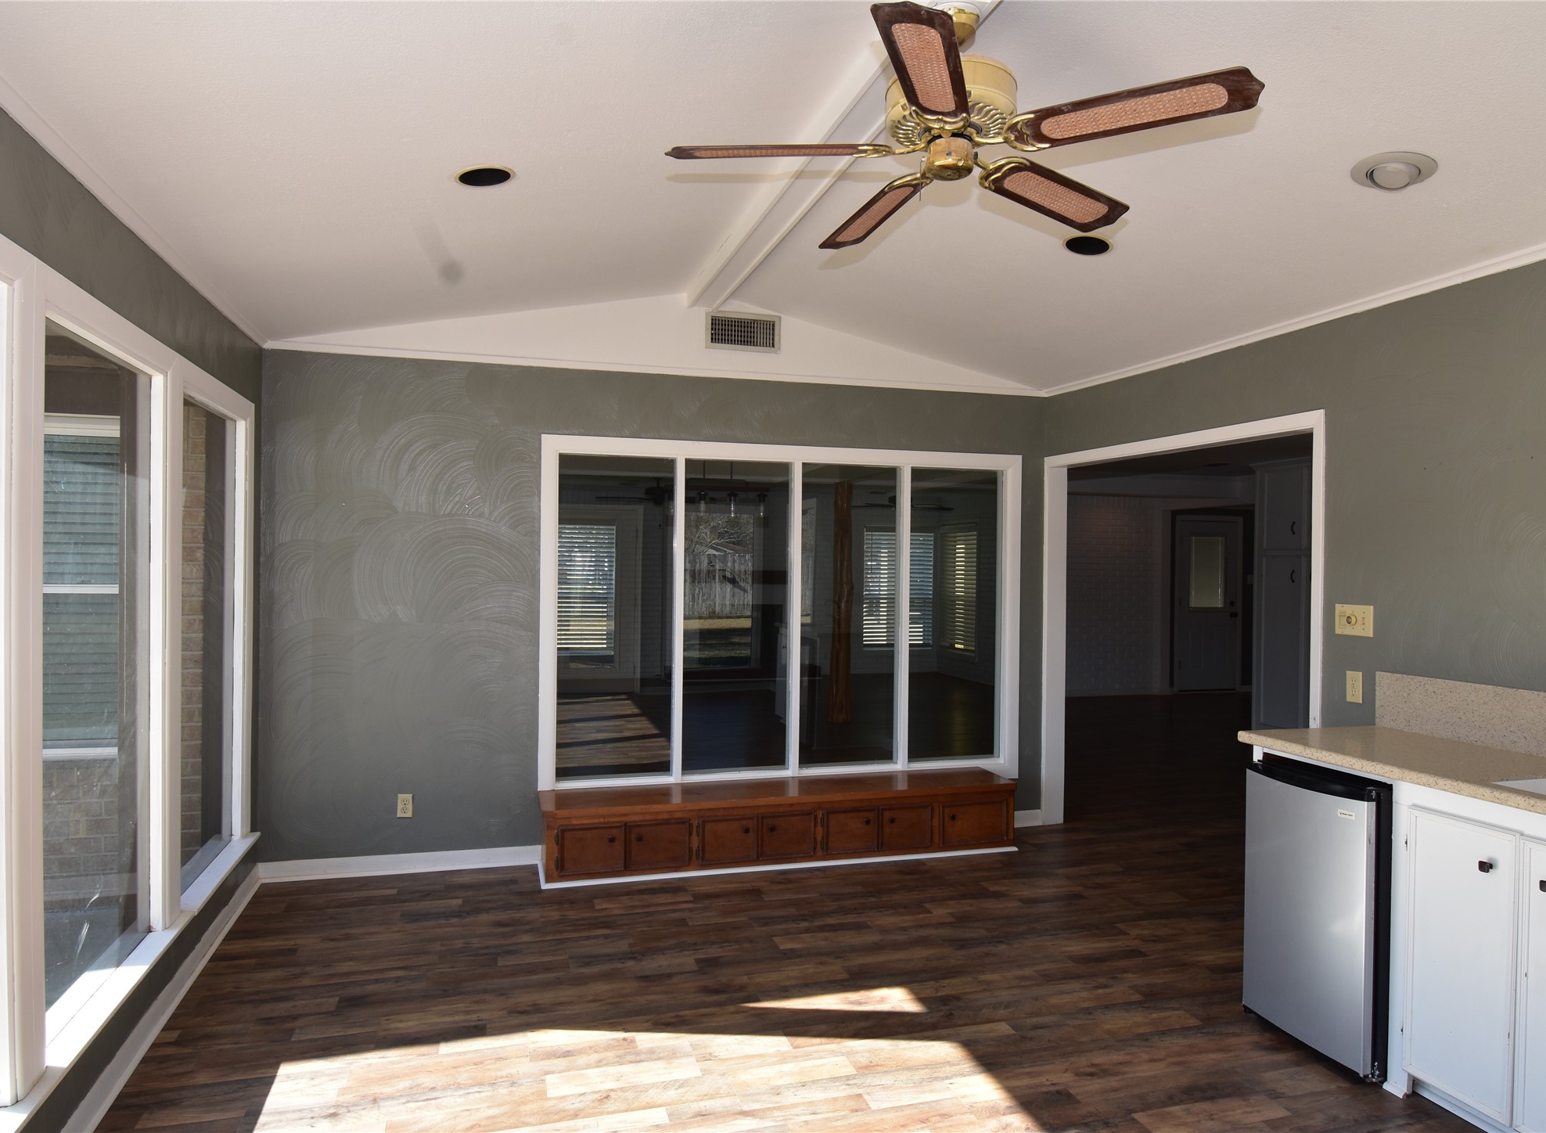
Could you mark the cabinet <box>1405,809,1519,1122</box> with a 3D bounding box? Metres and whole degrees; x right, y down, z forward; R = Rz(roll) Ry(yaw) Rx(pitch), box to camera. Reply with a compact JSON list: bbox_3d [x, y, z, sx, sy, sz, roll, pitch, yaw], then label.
[{"bbox_3d":[2.072,1.050,2.463,0.559,0.737,0.279,0,1,-18],"label":"cabinet"}]

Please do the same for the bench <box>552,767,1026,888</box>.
[{"bbox_3d":[0.067,1.276,4.479,2.390,0.358,0.378,0,1,-14],"label":"bench"}]

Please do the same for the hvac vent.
[{"bbox_3d":[-0.152,-1.190,4.581,0.385,0.199,0.027,0,1,-14],"label":"hvac vent"}]

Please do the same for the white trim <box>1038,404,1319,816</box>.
[{"bbox_3d":[1.863,0.436,4.269,0.139,2.081,1.775,0,1,-18],"label":"white trim"}]

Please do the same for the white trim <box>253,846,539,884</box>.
[{"bbox_3d":[-1.730,1.396,4.206,1.234,0.086,0.018,0,1,-14],"label":"white trim"}]

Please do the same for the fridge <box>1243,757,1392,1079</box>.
[{"bbox_3d":[1.856,1.061,2.812,0.521,0.868,0.450,0,1,-18],"label":"fridge"}]

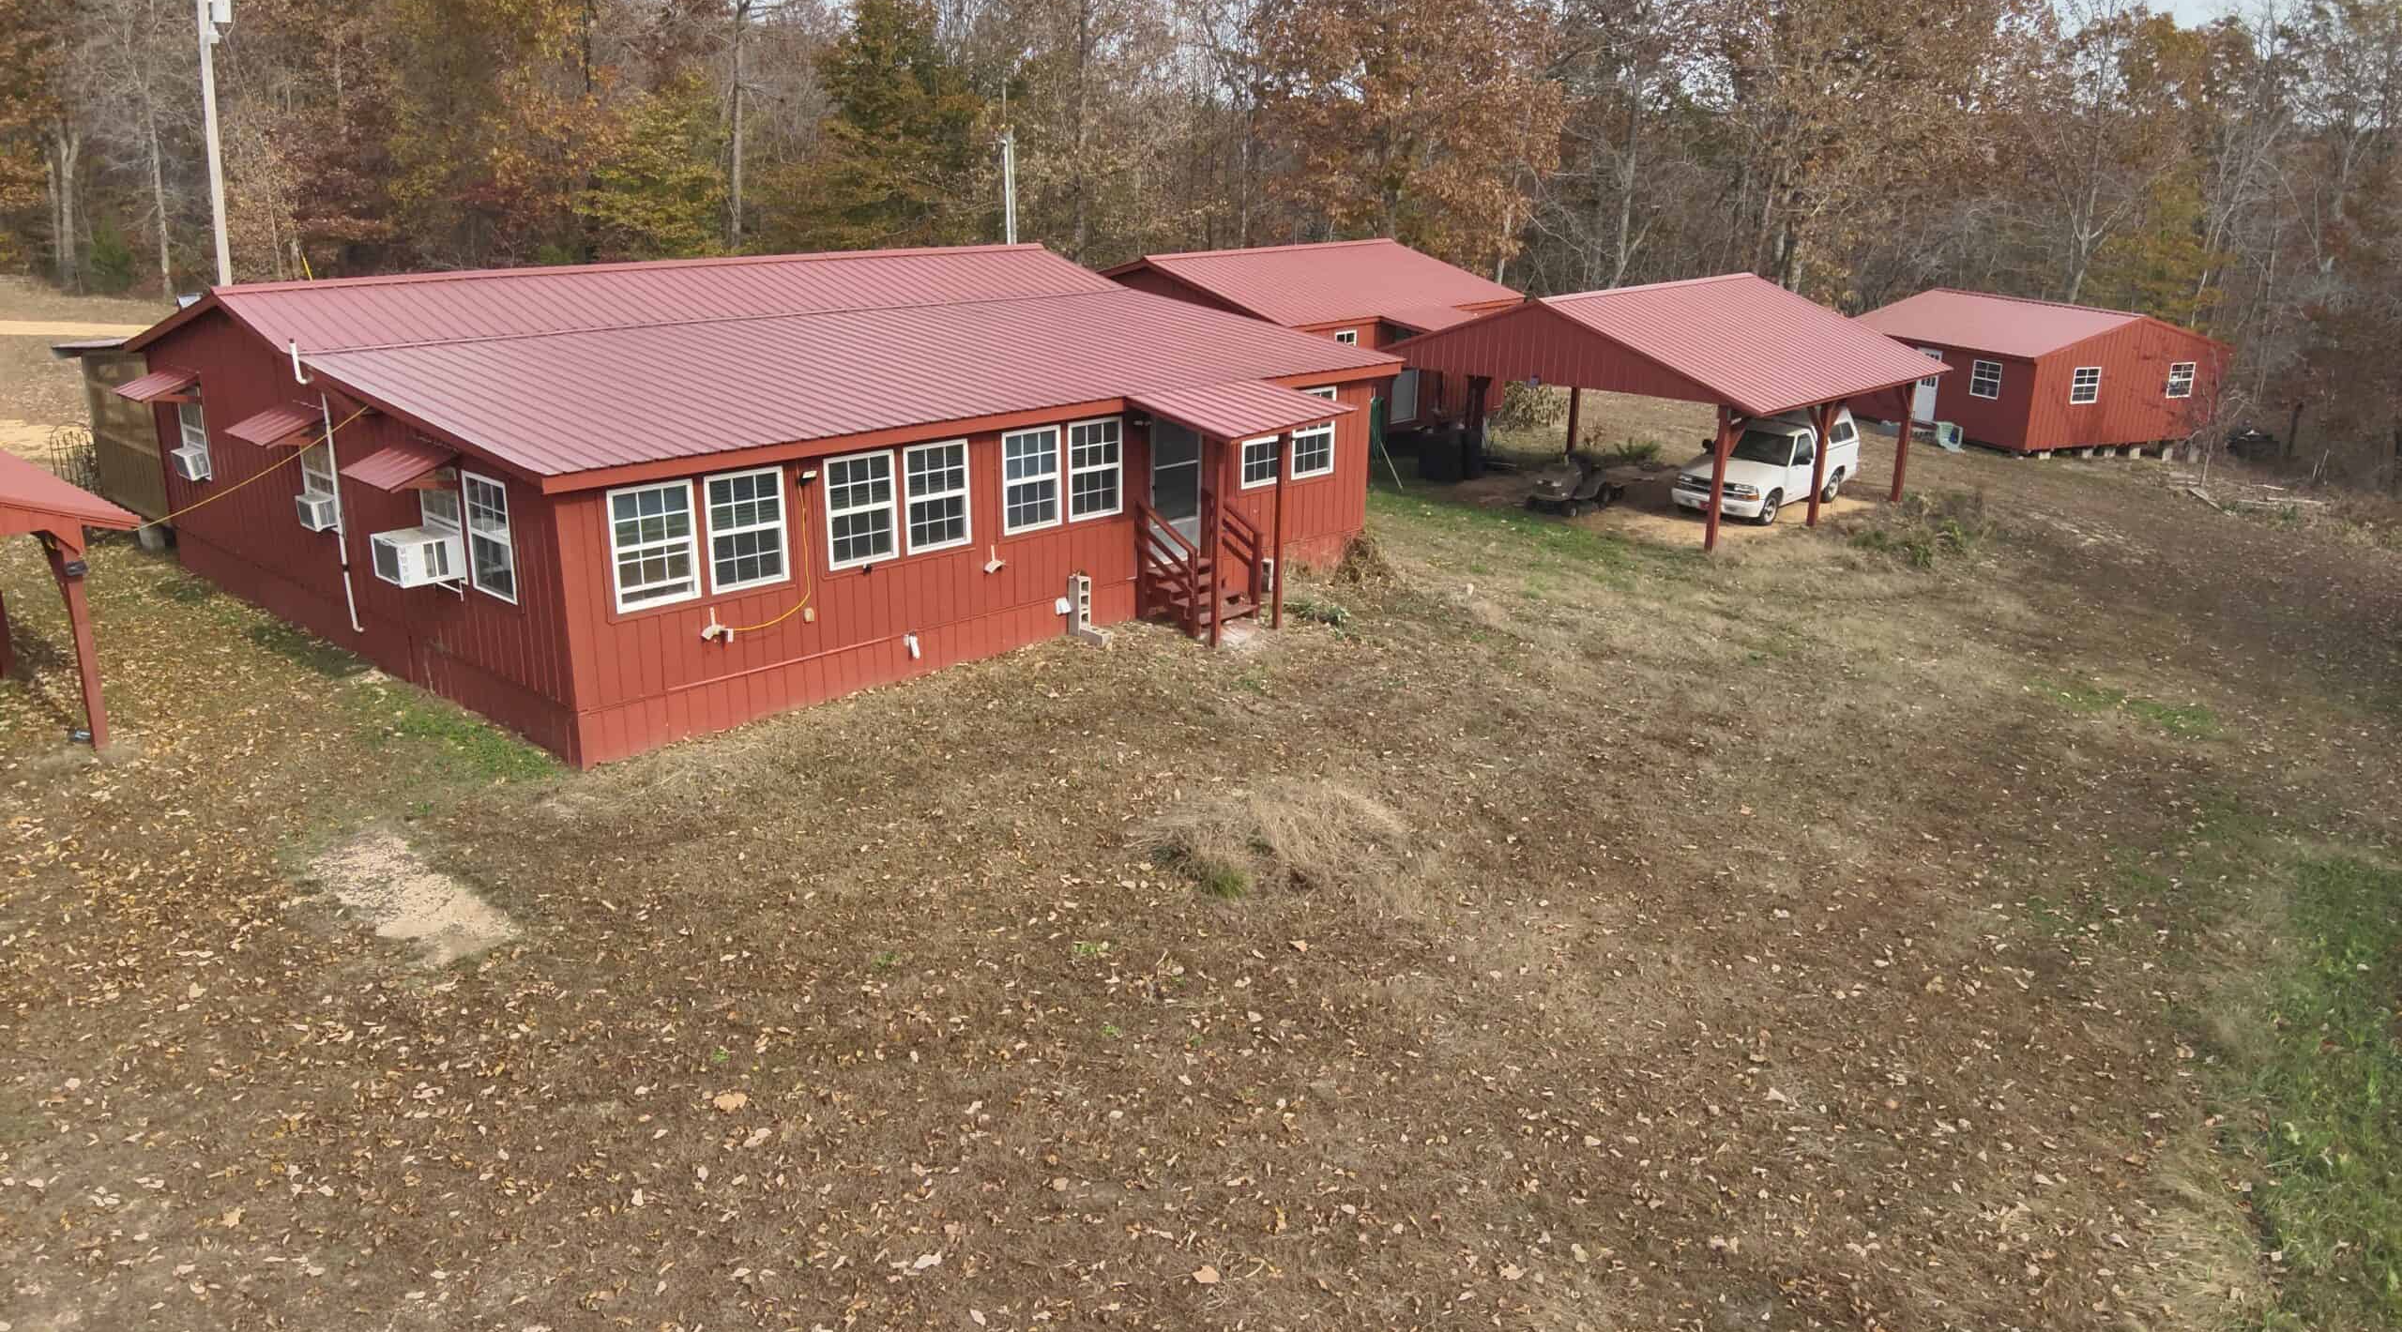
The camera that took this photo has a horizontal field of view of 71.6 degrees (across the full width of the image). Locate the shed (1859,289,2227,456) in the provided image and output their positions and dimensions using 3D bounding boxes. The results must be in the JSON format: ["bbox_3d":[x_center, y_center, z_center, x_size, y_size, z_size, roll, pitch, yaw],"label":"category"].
[{"bbox_3d":[23.854,-8.666,48.246,7.073,3.772,7.636,-6,18,-19],"label":"shed"}]

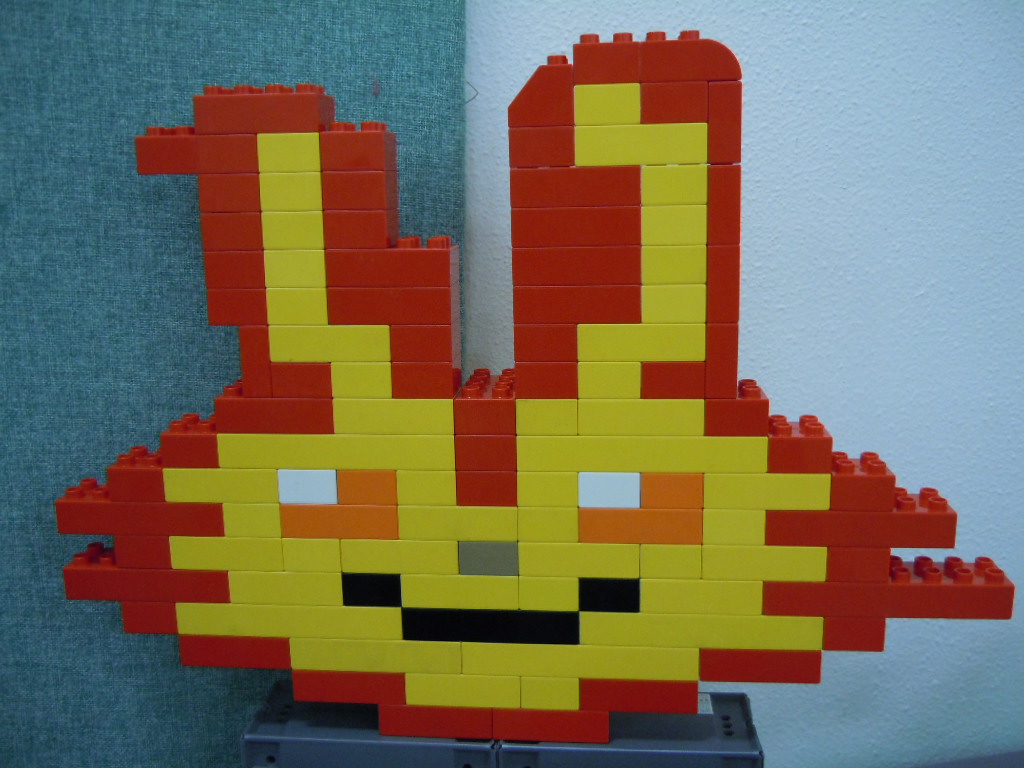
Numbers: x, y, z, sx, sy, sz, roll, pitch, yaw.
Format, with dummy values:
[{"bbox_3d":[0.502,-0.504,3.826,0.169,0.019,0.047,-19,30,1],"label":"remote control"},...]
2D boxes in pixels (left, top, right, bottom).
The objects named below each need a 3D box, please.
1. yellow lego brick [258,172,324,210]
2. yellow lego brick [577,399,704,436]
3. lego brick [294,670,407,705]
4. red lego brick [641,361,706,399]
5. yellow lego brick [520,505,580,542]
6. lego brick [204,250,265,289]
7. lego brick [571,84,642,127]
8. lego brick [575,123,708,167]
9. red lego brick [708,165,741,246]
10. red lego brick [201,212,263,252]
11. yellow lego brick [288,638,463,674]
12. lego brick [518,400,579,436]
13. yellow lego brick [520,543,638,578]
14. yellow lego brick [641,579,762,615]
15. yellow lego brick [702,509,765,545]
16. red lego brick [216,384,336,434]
[{"bbox_3d":[-0.110,-0.101,0.522,0.032,0.023,0.032,0,11,6],"label":"yellow lego brick"},{"bbox_3d":[0.067,0.013,0.528,0.064,0.020,0.032,0,11,5],"label":"yellow lego brick"},{"bbox_3d":[-0.089,0.165,0.575,0.064,0.021,0.032,0,11,6],"label":"lego brick"},{"bbox_3d":[0.083,-0.006,0.521,0.032,0.021,0.032,0,11,7],"label":"red lego brick"},{"bbox_3d":[0.021,0.069,0.543,0.032,0.023,0.032,0,11,6],"label":"yellow lego brick"},{"bbox_3d":[-0.141,-0.062,0.532,0.032,0.020,0.032,0,11,5],"label":"lego brick"},{"bbox_3d":[0.047,-0.139,0.500,0.032,0.021,0.032,0,11,6],"label":"lego brick"},{"bbox_3d":[0.065,-0.119,0.503,0.064,0.021,0.032,0,11,6],"label":"lego brick"},{"bbox_3d":[0.105,-0.091,0.502,0.016,0.041,0.032,0,11,7],"label":"red lego brick"},{"bbox_3d":[-0.141,-0.082,0.529,0.032,0.021,0.032,0,10,6],"label":"red lego brick"},{"bbox_3d":[-0.074,0.146,0.570,0.096,0.021,0.032,0,11,5],"label":"yellow lego brick"},{"bbox_3d":[0.019,0.012,0.532,0.032,0.021,0.032,0,11,6],"label":"lego brick"},{"bbox_3d":[0.037,0.089,0.548,0.064,0.021,0.032,0,11,5],"label":"yellow lego brick"},{"bbox_3d":[0.101,0.108,0.545,0.064,0.021,0.032,0,11,5],"label":"yellow lego brick"},{"bbox_3d":[0.116,0.071,0.537,0.032,0.021,0.032,0,11,5],"label":"yellow lego brick"},{"bbox_3d":[-0.124,0.012,0.548,0.064,0.023,0.032,0,11,6],"label":"red lego brick"}]

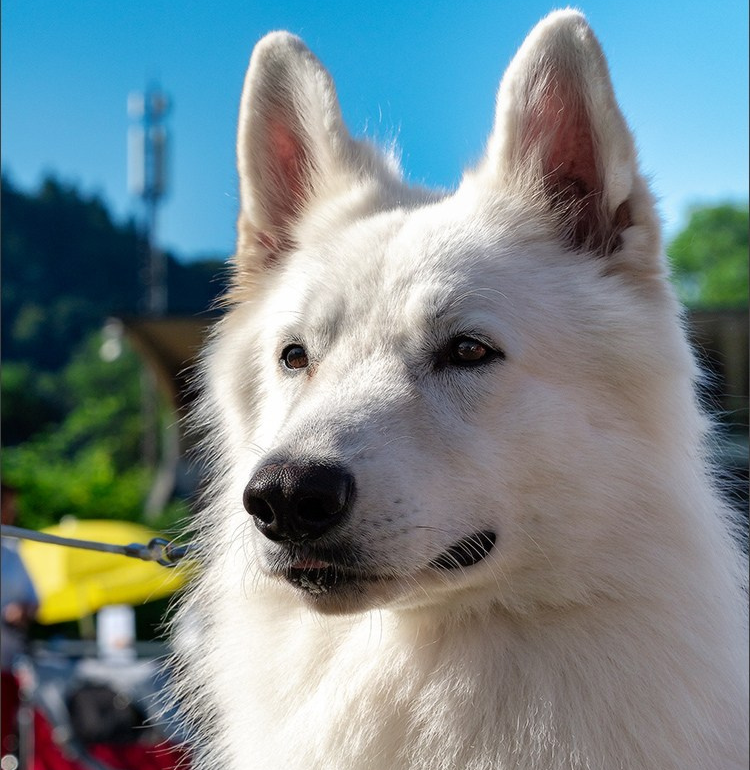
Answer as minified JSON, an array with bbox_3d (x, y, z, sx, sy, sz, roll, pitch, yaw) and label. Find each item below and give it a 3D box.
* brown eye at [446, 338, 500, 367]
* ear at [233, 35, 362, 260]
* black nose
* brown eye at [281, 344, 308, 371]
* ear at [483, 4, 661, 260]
[{"bbox_3d":[0.042,-0.014,1.690,0.023,0.013,0.013,0,3,8],"label":"brown eye"},{"bbox_3d":[-0.035,-0.104,1.785,0.060,0.105,0.046,0,3,30],"label":"ear"},{"bbox_3d":[-0.030,0.046,1.625,0.043,0.031,0.029,0,12,23],"label":"black nose"},{"bbox_3d":[-0.034,-0.012,1.720,0.019,0.013,0.013,0,3,34],"label":"brown eye"},{"bbox_3d":[0.085,-0.108,1.745,0.070,0.107,0.046,0,3,5],"label":"ear"}]

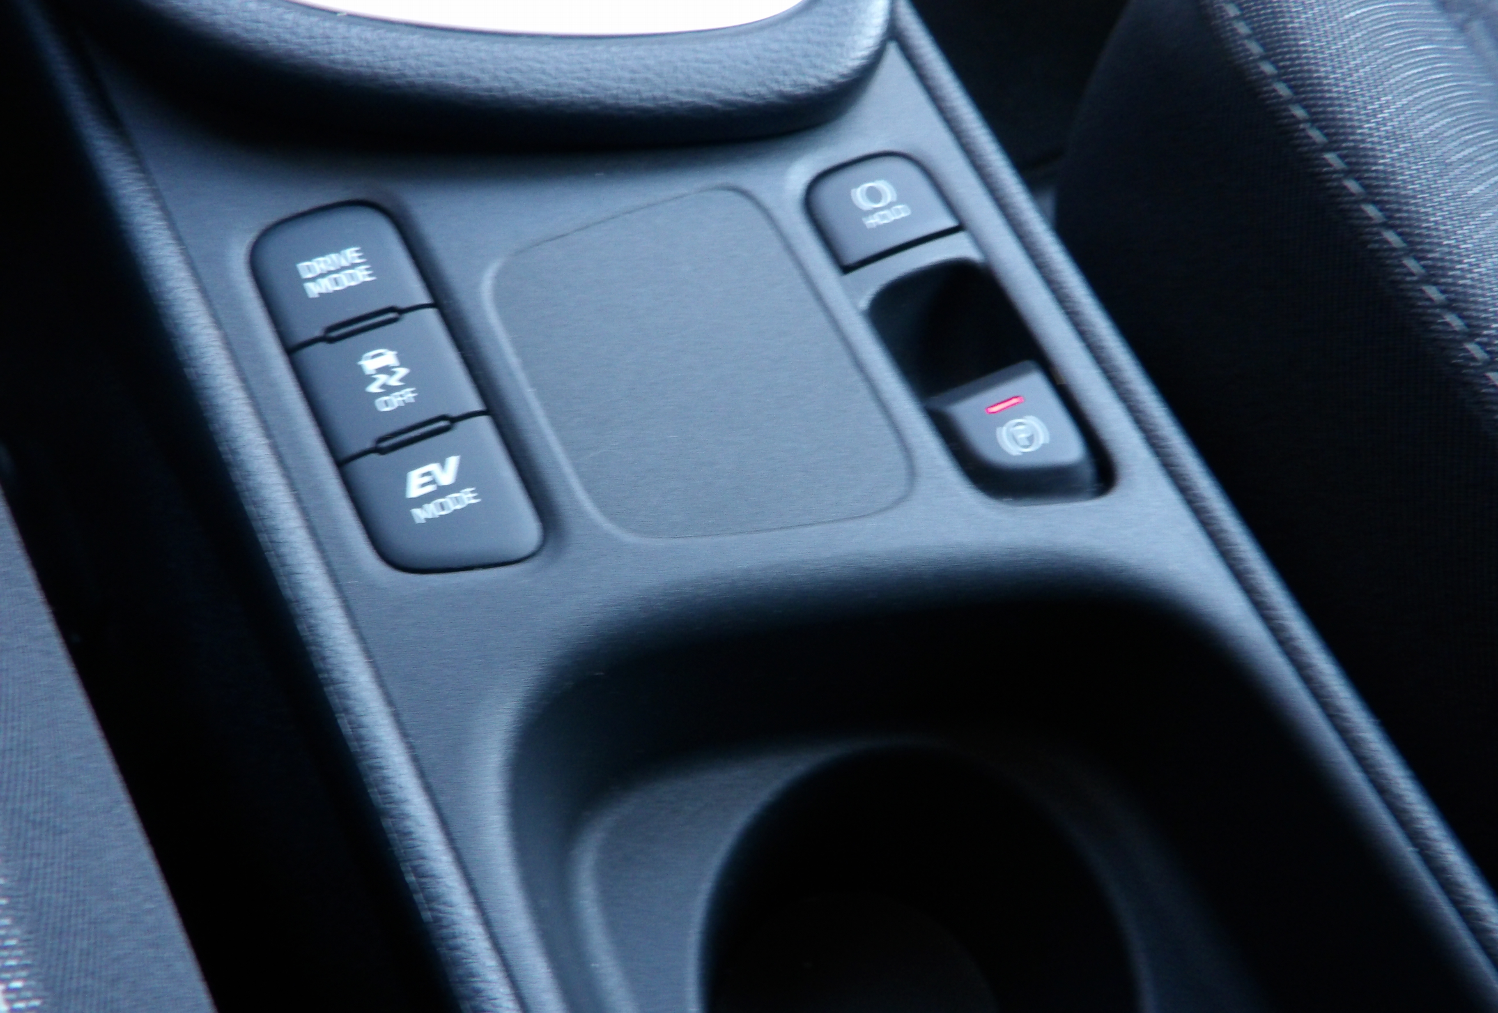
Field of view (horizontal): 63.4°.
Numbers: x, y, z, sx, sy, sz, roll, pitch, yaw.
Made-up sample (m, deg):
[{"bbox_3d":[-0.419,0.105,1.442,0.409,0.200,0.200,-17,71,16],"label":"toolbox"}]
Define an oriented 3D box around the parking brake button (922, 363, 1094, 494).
[{"bbox_3d":[0.049,-0.012,0.228,0.025,0.012,0.025,-22,72,-19],"label":"parking brake button"}]

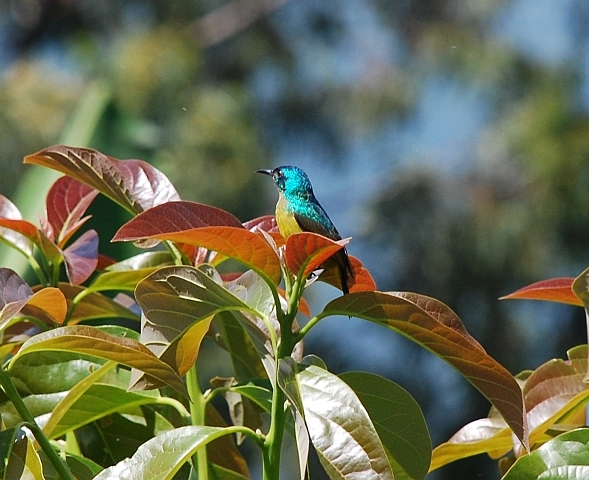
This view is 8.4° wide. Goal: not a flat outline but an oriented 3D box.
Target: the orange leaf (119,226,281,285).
[{"bbox_3d":[-0.060,0.008,2.500,0.105,0.040,0.046,9,-6,-15],"label":"orange leaf"}]

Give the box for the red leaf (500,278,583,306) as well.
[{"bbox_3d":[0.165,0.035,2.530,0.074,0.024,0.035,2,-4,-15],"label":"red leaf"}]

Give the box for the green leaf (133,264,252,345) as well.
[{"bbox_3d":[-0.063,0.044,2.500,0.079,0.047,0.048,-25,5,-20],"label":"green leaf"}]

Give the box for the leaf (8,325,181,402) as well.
[{"bbox_3d":[-0.121,0.076,2.480,0.113,0.041,0.043,13,-1,12],"label":"leaf"}]

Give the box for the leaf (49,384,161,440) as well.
[{"bbox_3d":[-0.118,0.106,2.500,0.076,0.026,0.038,-19,3,-21],"label":"leaf"}]

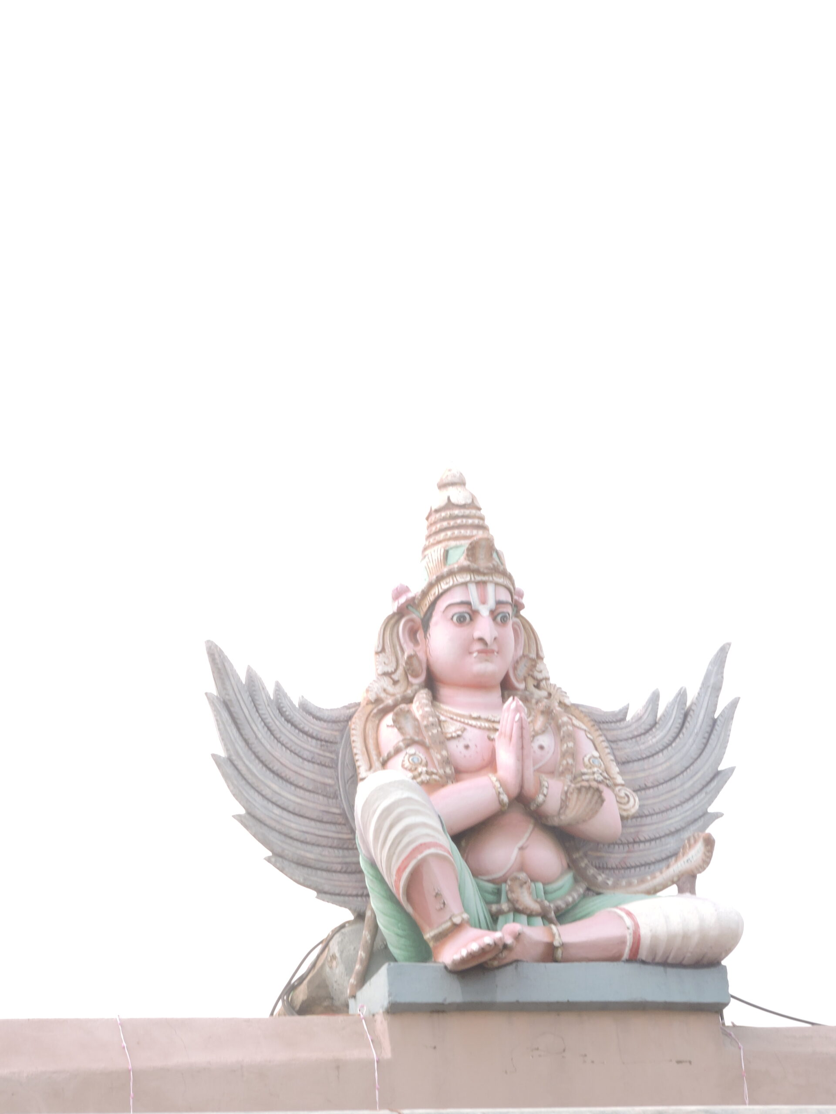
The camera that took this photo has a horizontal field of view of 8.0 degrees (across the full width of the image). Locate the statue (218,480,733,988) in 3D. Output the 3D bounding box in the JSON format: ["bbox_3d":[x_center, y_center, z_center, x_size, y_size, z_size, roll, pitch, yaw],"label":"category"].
[{"bbox_3d":[0.181,0.425,14.800,1.350,1.310,0.600,2,-17,-16],"label":"statue"}]

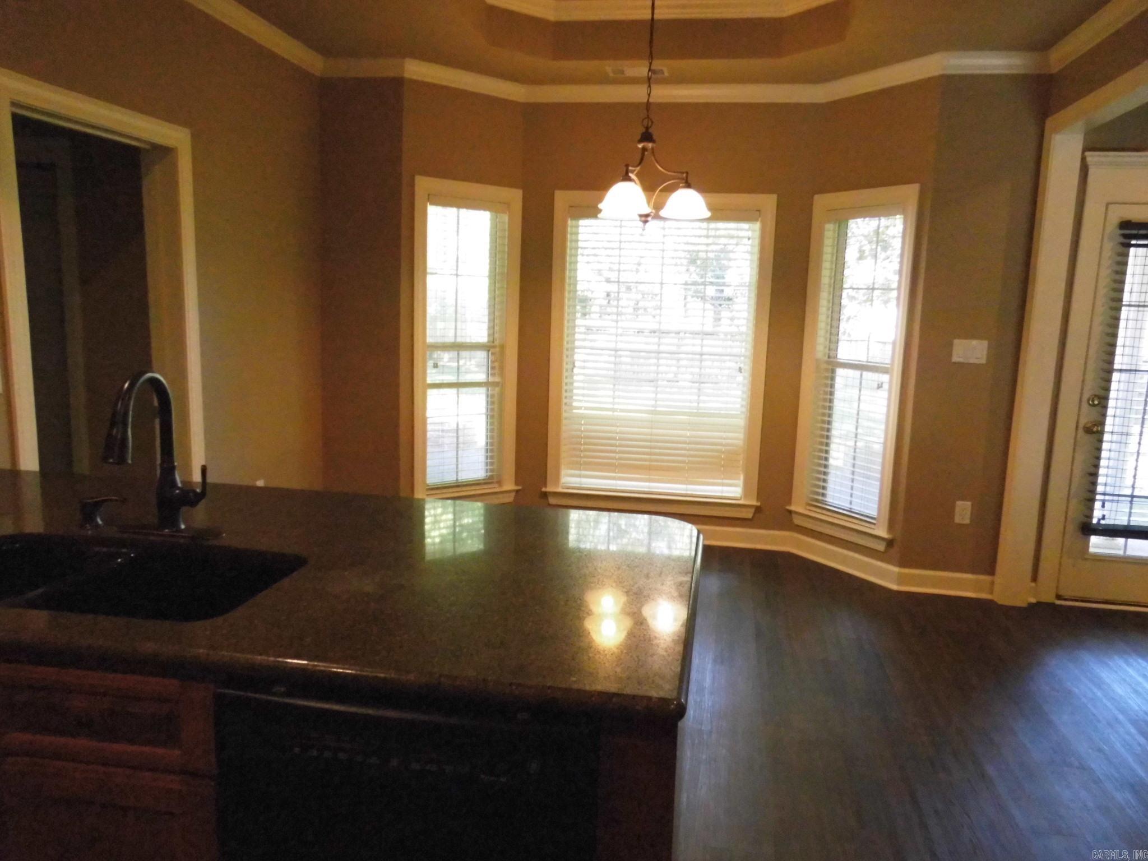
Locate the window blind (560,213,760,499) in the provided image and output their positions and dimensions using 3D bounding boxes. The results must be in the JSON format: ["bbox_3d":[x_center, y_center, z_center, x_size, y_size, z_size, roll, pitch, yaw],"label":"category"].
[{"bbox_3d":[0.506,-0.461,5.086,1.141,1.742,0.060,3,9,9],"label":"window blind"}]

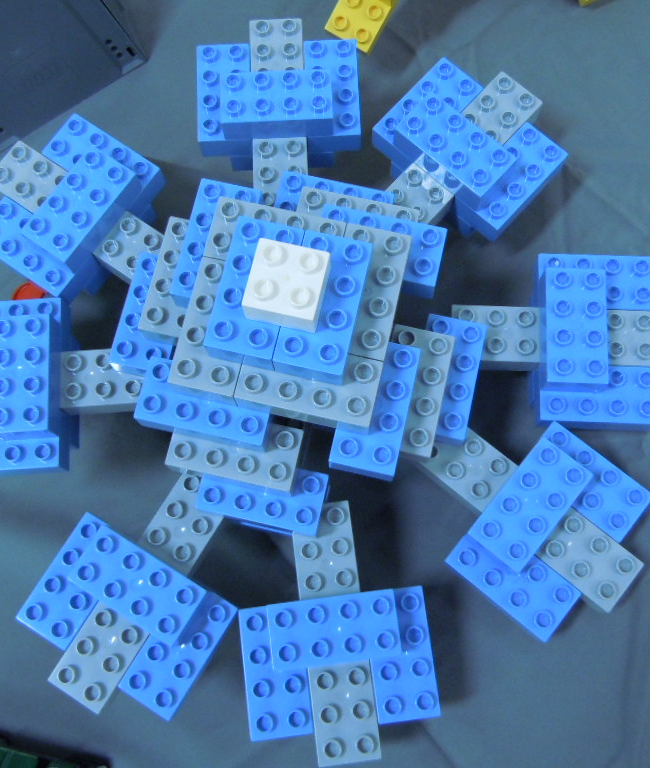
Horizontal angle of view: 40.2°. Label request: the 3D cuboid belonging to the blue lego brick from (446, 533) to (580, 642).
[{"bbox_3d":[0.098,0.102,0.466,0.064,0.022,0.032,38,80,10],"label":"blue lego brick"}]

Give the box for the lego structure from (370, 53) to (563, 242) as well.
[{"bbox_3d":[0.074,-0.128,0.524,0.096,0.062,0.128,42,81,10],"label":"lego structure"}]

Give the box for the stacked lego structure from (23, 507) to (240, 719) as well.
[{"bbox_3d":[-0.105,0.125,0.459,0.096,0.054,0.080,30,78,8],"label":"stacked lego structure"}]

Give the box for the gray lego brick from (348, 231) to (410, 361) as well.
[{"bbox_3d":[0.020,-0.042,0.423,0.032,0.023,0.064,12,76,4],"label":"gray lego brick"}]

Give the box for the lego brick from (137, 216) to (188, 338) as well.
[{"bbox_3d":[-0.073,-0.053,0.467,0.032,0.023,0.064,12,76,4],"label":"lego brick"}]

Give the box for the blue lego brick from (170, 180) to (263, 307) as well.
[{"bbox_3d":[-0.054,-0.069,0.451,0.032,0.023,0.064,12,76,4],"label":"blue lego brick"}]

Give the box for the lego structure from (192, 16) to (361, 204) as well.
[{"bbox_3d":[-0.026,-0.158,0.531,0.096,0.062,0.128,-3,76,1],"label":"lego structure"}]

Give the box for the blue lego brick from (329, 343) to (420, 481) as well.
[{"bbox_3d":[0.025,0.012,0.433,0.032,0.022,0.064,12,76,5],"label":"blue lego brick"}]

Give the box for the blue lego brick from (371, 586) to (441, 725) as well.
[{"bbox_3d":[0.039,0.140,0.460,0.032,0.023,0.064,-7,76,0],"label":"blue lego brick"}]

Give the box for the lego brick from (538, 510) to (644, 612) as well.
[{"bbox_3d":[0.130,0.087,0.466,0.064,0.024,0.032,38,80,11],"label":"lego brick"}]

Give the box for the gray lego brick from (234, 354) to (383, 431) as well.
[{"bbox_3d":[-0.006,0.000,0.413,0.064,0.023,0.032,12,76,4],"label":"gray lego brick"}]

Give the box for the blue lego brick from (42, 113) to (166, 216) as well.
[{"bbox_3d":[-0.130,-0.127,0.523,0.064,0.024,0.032,34,79,8],"label":"blue lego brick"}]

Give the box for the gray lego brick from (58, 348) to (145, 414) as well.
[{"bbox_3d":[-0.128,-0.001,0.492,0.064,0.024,0.032,-4,76,0],"label":"gray lego brick"}]

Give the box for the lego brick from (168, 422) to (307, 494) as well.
[{"bbox_3d":[-0.044,0.033,0.449,0.064,0.023,0.032,12,76,5],"label":"lego brick"}]

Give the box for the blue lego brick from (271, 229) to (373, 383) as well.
[{"bbox_3d":[0.000,-0.035,0.405,0.032,0.023,0.064,12,76,5],"label":"blue lego brick"}]

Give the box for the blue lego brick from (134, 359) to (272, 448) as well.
[{"bbox_3d":[-0.056,0.010,0.431,0.064,0.023,0.032,12,76,4],"label":"blue lego brick"}]

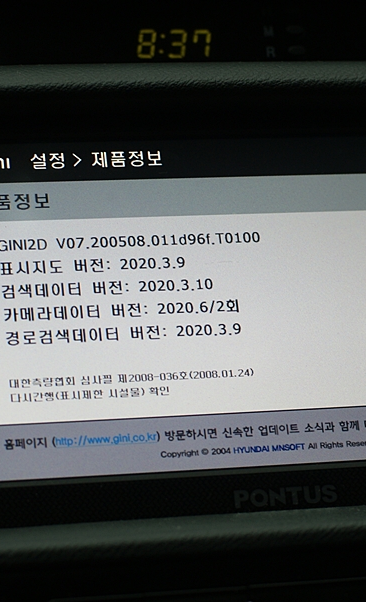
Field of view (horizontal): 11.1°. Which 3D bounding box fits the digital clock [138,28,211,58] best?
[{"bbox_3d":[-0.003,-0.071,0.514,0.021,0.008,0.006,-2,-7,-11],"label":"digital clock"}]

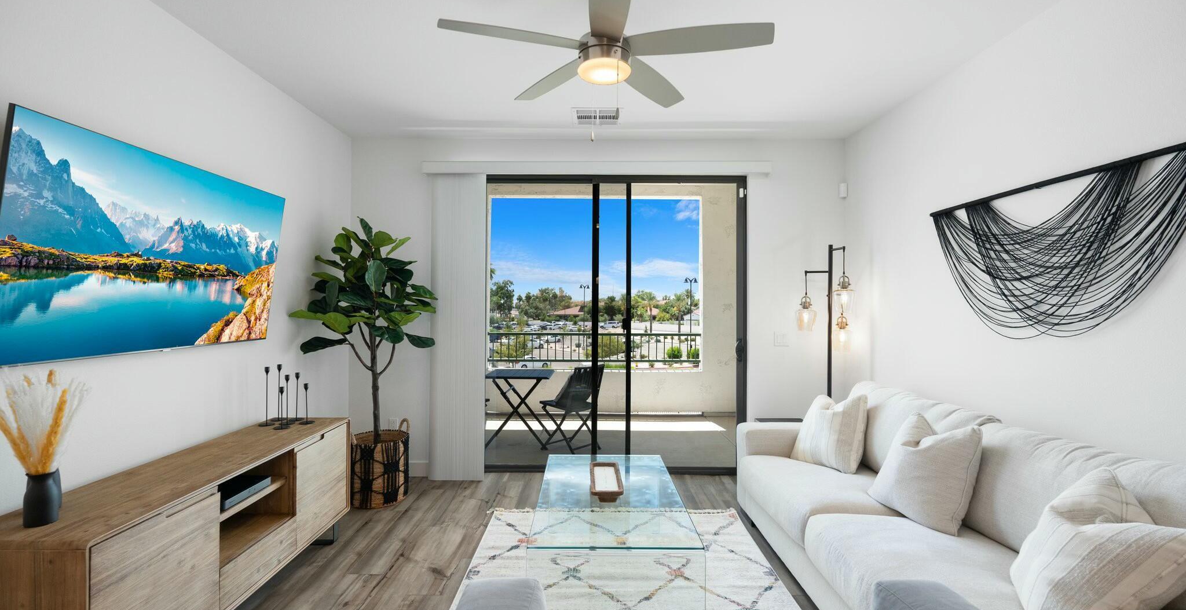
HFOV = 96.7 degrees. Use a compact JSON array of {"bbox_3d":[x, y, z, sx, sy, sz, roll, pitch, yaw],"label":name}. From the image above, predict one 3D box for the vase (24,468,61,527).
[{"bbox_3d":[-1.705,0.596,1.639,0.090,0.158,0.095,0,0,0],"label":"vase"}]

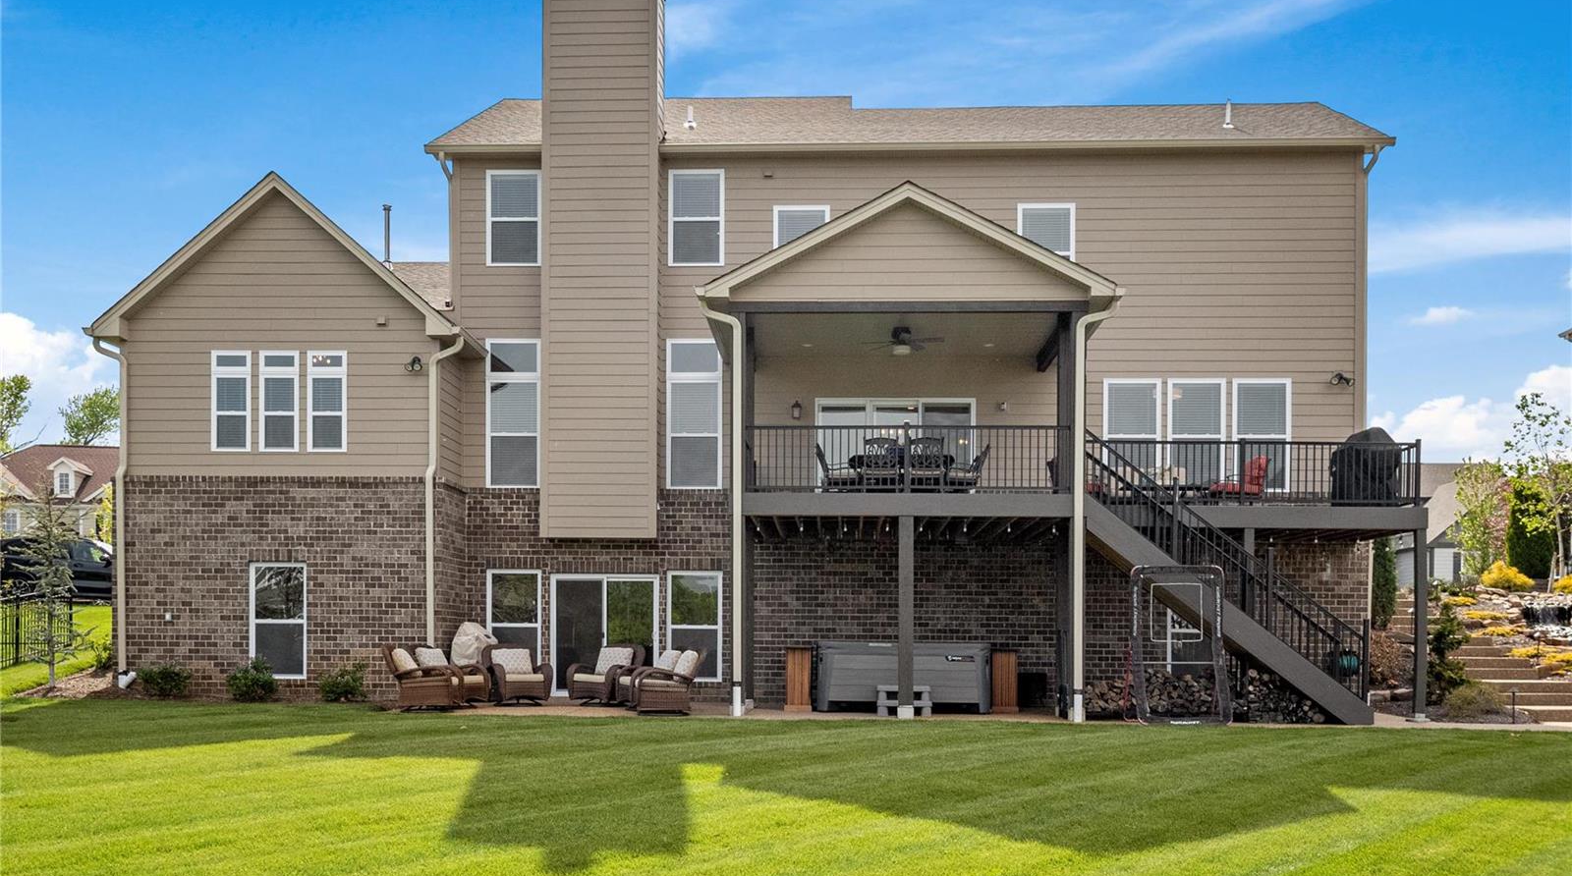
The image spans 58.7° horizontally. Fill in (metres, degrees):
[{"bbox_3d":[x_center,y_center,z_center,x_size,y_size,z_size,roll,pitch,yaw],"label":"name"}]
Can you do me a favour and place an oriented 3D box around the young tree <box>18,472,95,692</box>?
[{"bbox_3d":[-11.636,2.290,22.261,1.231,3.467,1.231,0,0,3],"label":"young tree"}]

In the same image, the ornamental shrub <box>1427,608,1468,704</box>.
[{"bbox_3d":[9.916,3.265,20.980,0.739,1.428,0.739,0,0,3],"label":"ornamental shrub"}]

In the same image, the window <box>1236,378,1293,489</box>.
[{"bbox_3d":[7.581,-0.043,22.222,0.926,1.773,0.118,0,0,3],"label":"window"}]

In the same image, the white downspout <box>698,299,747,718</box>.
[{"bbox_3d":[-0.871,0.945,18.863,0.630,5.683,0.246,0,0,3],"label":"white downspout"}]

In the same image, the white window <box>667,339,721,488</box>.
[{"bbox_3d":[-1.498,-0.400,23.090,0.915,2.485,0.100,0,0,3],"label":"white window"}]

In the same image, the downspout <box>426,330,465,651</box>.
[{"bbox_3d":[-5.251,1.098,21.522,0.630,5.467,0.246,0,0,3],"label":"downspout"}]

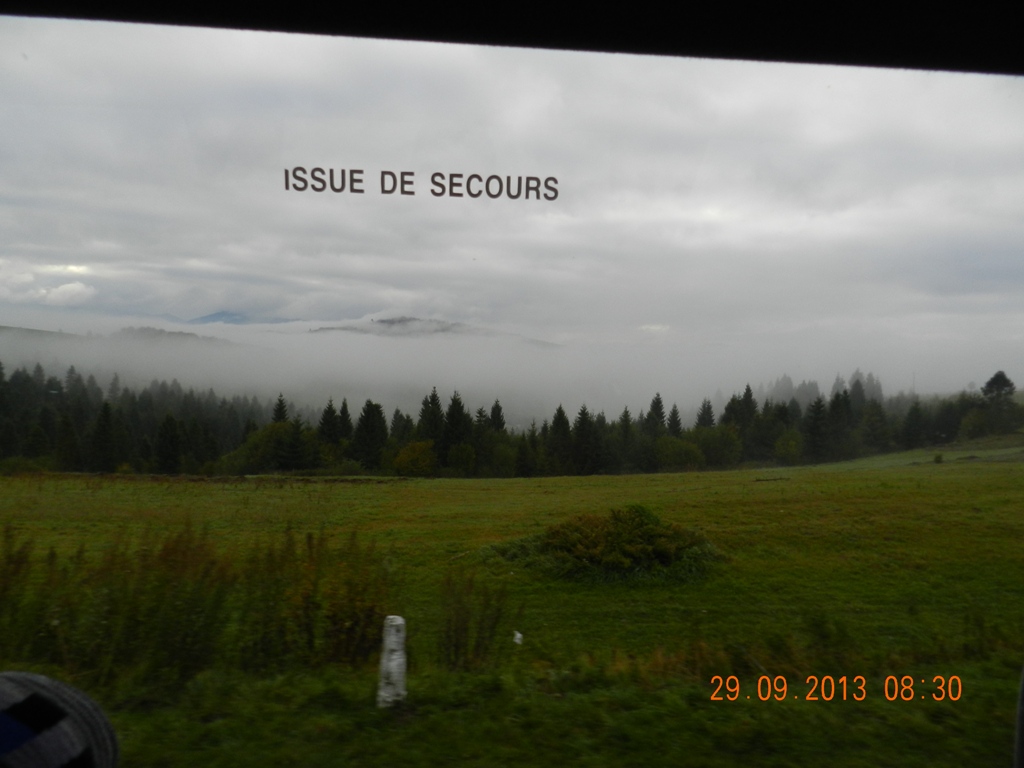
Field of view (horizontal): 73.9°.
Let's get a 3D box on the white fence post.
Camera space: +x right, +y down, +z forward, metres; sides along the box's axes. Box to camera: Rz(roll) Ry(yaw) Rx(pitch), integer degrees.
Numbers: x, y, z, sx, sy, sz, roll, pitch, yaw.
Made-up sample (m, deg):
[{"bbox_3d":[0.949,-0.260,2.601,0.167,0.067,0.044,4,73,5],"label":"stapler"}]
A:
[{"bbox_3d":[-0.970,2.239,5.500,0.190,0.710,0.190,2,1,-3],"label":"white fence post"}]

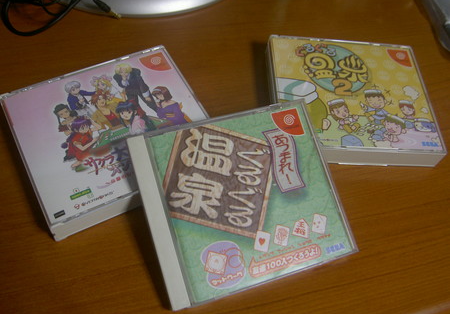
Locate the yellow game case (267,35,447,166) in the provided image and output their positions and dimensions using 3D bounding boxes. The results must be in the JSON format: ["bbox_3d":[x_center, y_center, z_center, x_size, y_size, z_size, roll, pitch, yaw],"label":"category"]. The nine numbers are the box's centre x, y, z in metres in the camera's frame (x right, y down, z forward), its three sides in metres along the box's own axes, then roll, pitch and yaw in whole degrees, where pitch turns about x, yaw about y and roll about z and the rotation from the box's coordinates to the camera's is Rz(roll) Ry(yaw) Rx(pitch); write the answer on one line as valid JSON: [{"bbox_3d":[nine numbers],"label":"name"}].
[{"bbox_3d":[0.114,-0.053,0.406,0.142,0.024,0.125,2,58,-6],"label":"yellow game case"}]

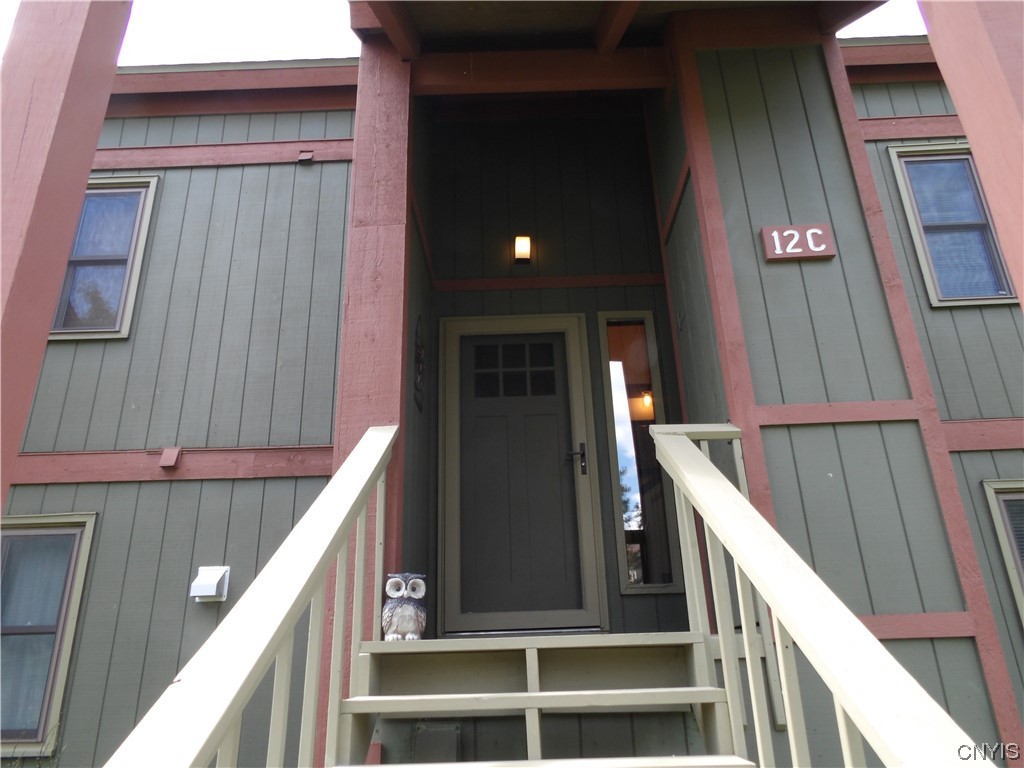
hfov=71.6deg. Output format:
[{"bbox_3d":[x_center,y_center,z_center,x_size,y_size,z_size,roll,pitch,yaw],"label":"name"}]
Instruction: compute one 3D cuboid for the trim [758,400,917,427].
[{"bbox_3d":[1.473,0.134,3.223,0.714,0.095,0.028,-2,-22,0],"label":"trim"}]

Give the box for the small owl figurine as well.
[{"bbox_3d":[-0.409,0.853,2.715,0.168,0.248,0.150,2,-22,-11],"label":"small owl figurine"}]

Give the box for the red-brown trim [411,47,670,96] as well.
[{"bbox_3d":[0.168,-1.935,4.396,1.580,0.254,0.085,-2,-22,0],"label":"red-brown trim"}]

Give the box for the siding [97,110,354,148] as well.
[{"bbox_3d":[-2.334,-2.012,5.635,2.250,0.290,0.030,-2,-22,0],"label":"siding"}]

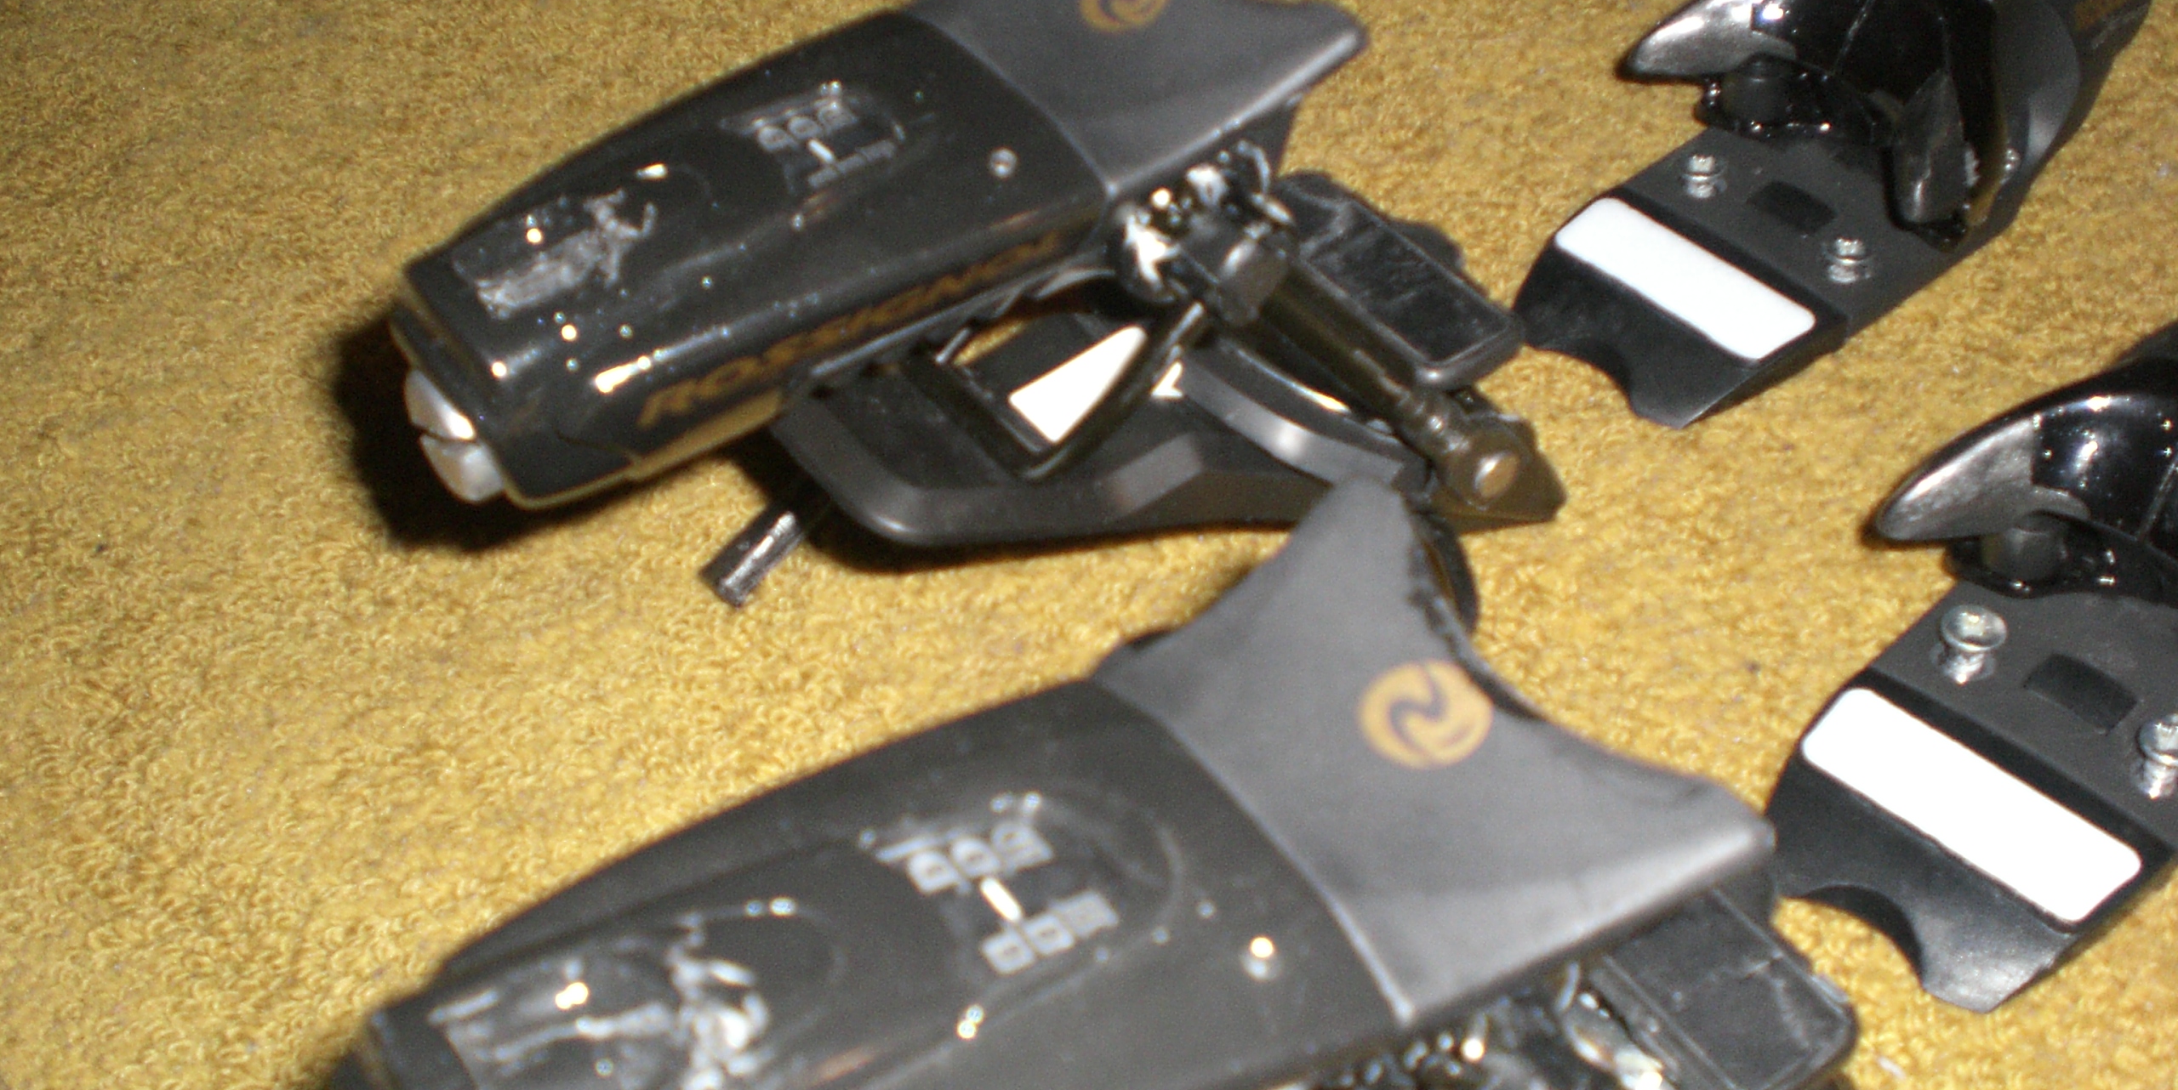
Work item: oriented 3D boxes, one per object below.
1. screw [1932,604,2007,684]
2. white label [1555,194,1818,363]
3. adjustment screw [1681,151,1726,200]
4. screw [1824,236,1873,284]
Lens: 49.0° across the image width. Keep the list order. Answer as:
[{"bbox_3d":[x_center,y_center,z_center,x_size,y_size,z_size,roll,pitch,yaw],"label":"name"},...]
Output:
[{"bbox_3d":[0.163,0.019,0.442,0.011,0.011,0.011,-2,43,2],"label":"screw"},{"bbox_3d":[0.129,-0.058,0.520,0.021,0.002,0.059,-34,53,-24],"label":"white label"},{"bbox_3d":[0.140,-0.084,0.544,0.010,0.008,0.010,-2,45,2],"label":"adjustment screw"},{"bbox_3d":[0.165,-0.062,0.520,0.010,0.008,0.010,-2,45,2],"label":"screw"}]

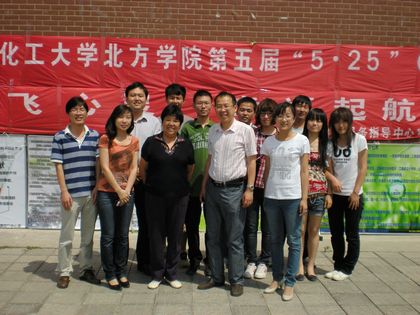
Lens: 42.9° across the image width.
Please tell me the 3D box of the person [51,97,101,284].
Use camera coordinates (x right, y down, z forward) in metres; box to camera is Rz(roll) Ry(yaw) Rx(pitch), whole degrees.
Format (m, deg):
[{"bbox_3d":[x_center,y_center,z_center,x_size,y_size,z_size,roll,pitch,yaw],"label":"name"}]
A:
[{"bbox_3d":[-1.199,0.300,4.777,0.460,1.673,0.330,0,5,-10],"label":"person"}]

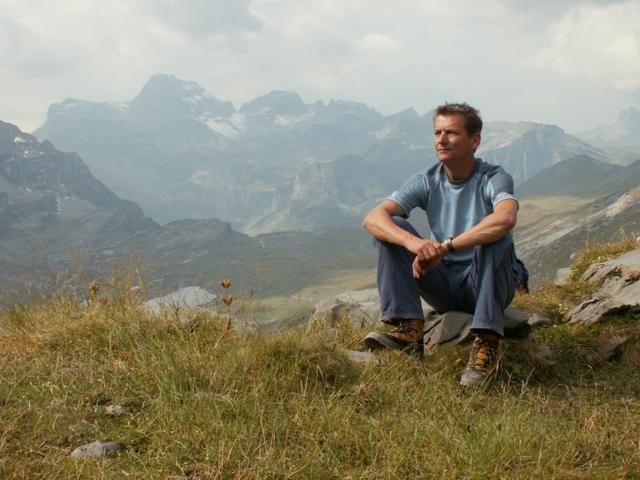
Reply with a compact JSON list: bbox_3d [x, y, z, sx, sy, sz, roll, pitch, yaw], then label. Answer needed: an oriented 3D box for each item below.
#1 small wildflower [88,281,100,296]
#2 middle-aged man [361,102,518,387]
[{"bbox_3d":[-0.943,0.203,5.800,0.050,0.067,0.050,0,3,0],"label":"small wildflower"},{"bbox_3d":[0.457,-0.008,5.300,0.620,1.040,0.750,1,3,18],"label":"middle-aged man"}]

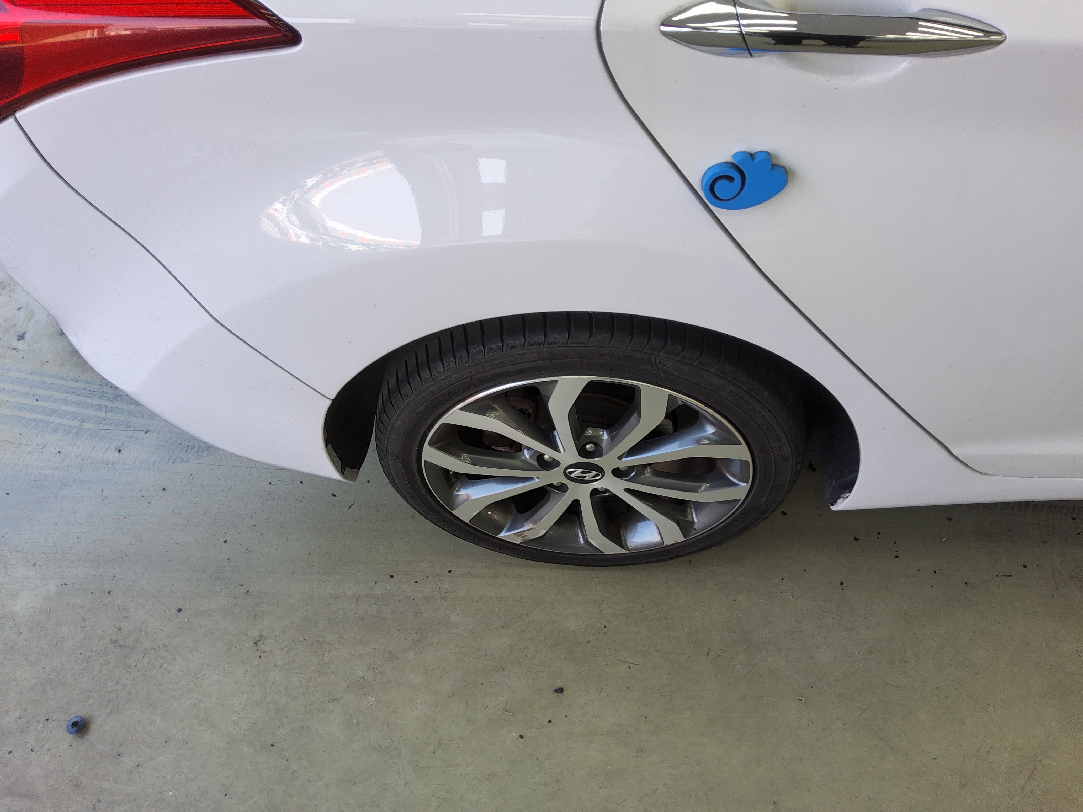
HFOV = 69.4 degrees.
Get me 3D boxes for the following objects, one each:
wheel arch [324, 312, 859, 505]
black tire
[{"bbox_3d":[0.064,-0.025,1.046,0.720,0.460,0.180,1,54,5],"label":"wheel arch"},{"bbox_3d":[0.068,0.026,1.183,0.625,0.620,0.215,1,54,5],"label":"black tire"}]

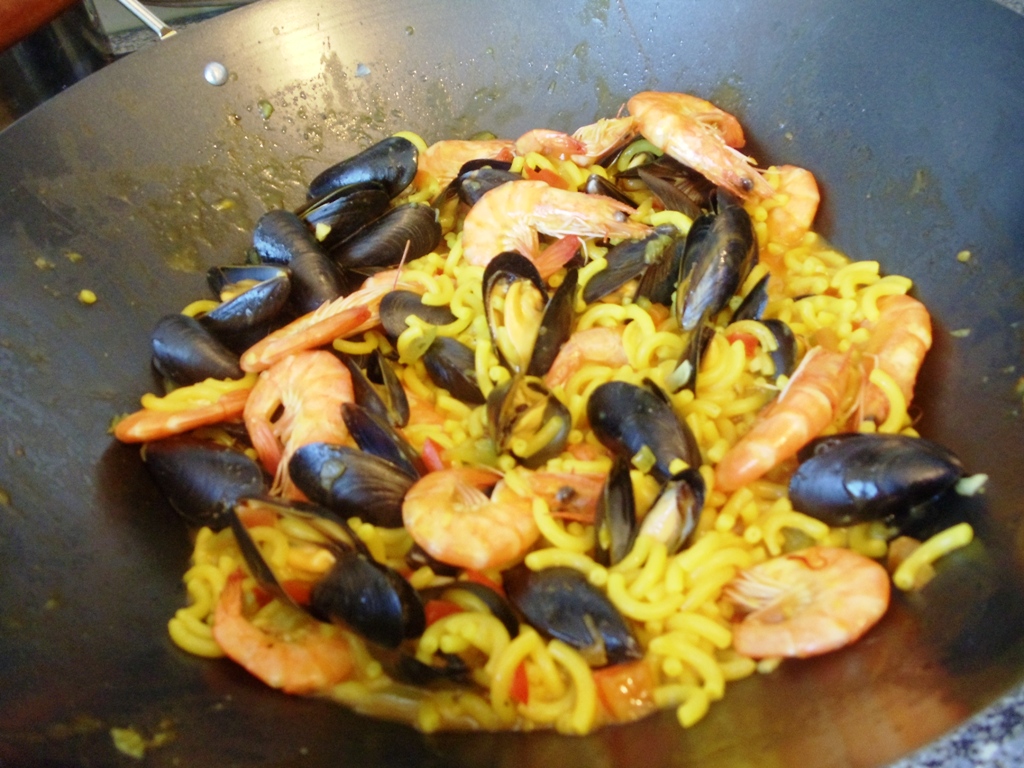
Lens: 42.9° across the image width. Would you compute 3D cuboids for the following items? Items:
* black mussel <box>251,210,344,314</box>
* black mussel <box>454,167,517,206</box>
[{"bbox_3d":[-0.093,-0.053,0.565,0.028,0.022,0.061,-35,79,-14],"label":"black mussel"},{"bbox_3d":[-0.006,-0.094,0.640,0.050,0.023,0.028,1,43,9],"label":"black mussel"}]

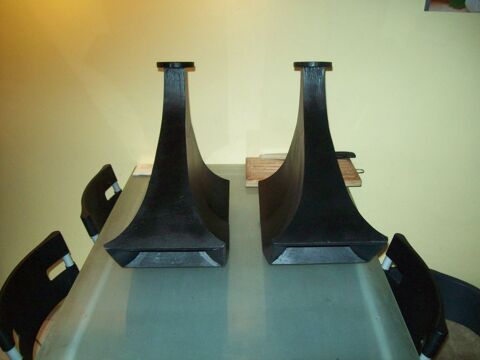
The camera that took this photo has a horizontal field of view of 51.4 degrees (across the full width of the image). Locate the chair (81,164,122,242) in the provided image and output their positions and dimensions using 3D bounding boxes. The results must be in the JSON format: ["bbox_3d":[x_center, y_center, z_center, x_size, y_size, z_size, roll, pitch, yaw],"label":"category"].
[{"bbox_3d":[-0.290,0.391,1.866,0.490,0.800,0.420,0,24,0],"label":"chair"}]

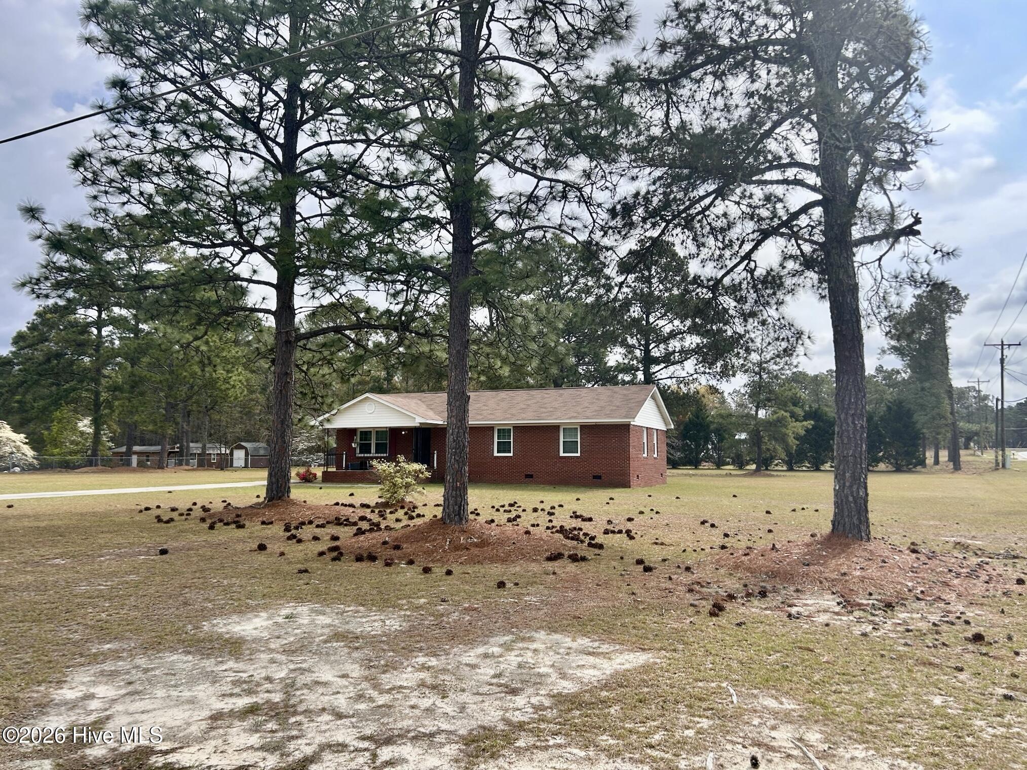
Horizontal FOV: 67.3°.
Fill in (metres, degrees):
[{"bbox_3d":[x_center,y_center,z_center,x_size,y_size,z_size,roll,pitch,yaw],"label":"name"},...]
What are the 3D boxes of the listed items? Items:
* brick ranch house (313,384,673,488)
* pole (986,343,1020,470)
[{"bbox_3d":[-0.996,2.727,40.677,16.940,4.900,9.370,-2,-6,25],"label":"brick ranch house"},{"bbox_3d":[39.669,1.560,62.500,2.450,10.375,0.380,-3,-6,27],"label":"pole"}]

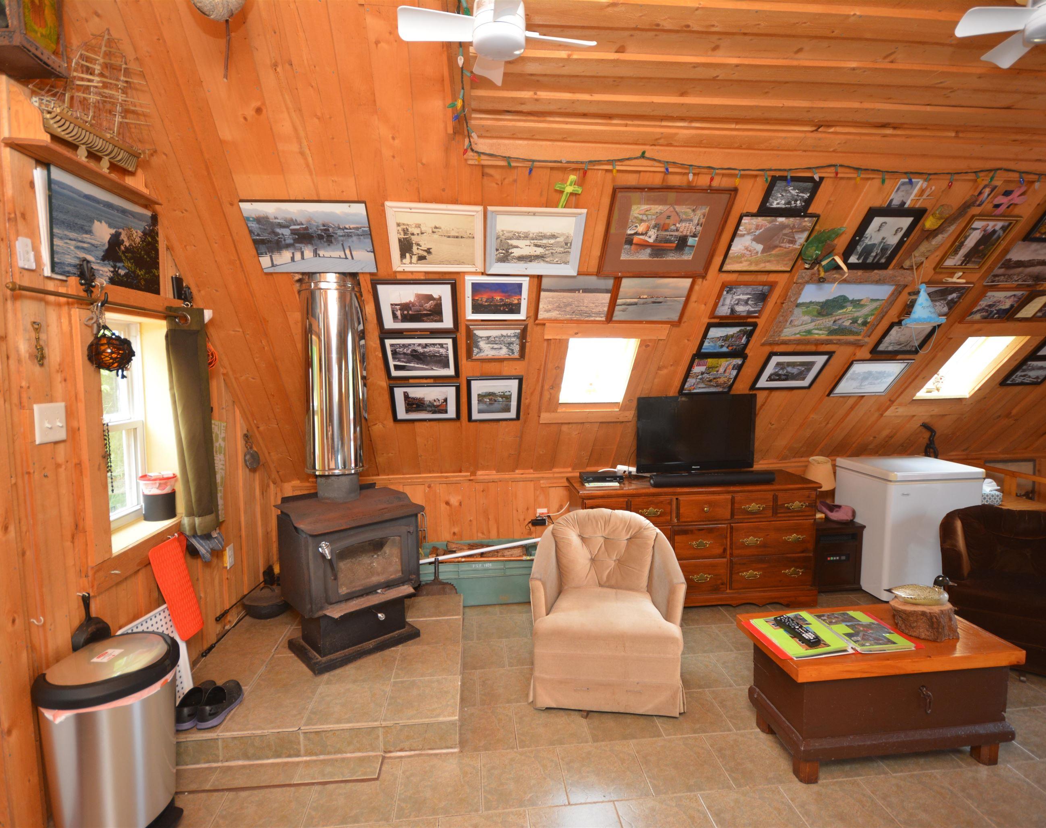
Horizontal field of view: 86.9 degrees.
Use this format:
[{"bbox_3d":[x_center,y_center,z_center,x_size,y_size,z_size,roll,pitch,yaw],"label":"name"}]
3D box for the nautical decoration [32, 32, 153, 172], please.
[{"bbox_3d":[-1.394,-1.041,1.823,0.168,0.485,0.629,-1,5,-5],"label":"nautical decoration"}]

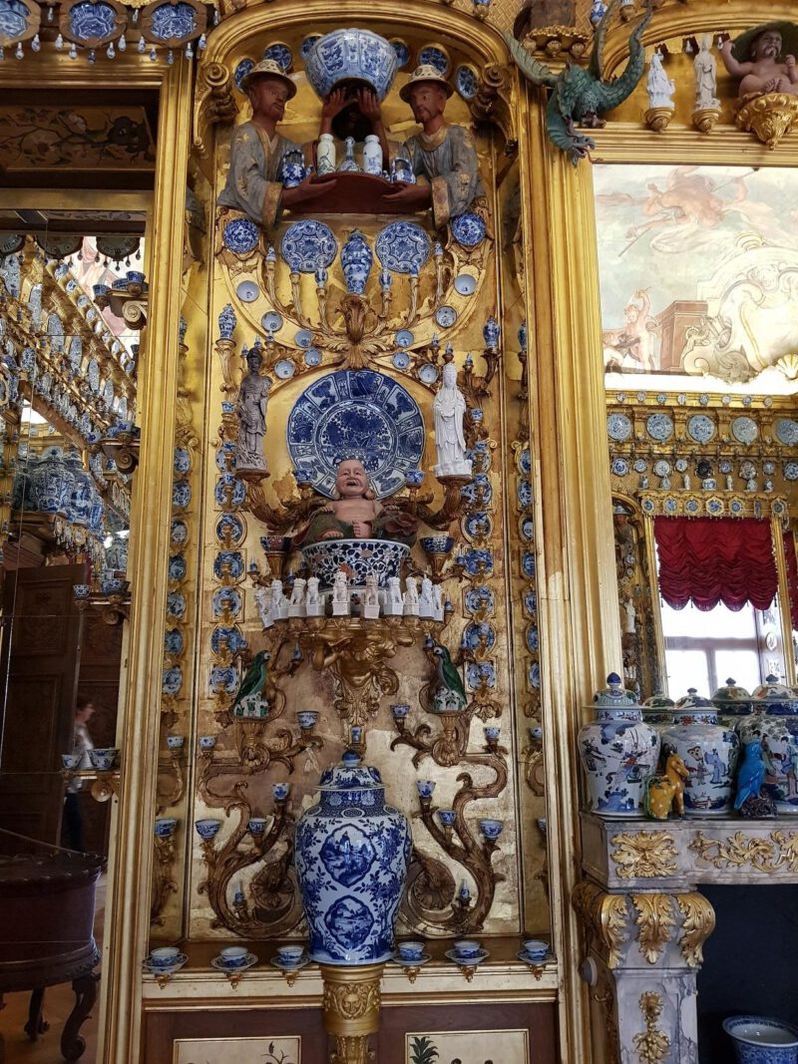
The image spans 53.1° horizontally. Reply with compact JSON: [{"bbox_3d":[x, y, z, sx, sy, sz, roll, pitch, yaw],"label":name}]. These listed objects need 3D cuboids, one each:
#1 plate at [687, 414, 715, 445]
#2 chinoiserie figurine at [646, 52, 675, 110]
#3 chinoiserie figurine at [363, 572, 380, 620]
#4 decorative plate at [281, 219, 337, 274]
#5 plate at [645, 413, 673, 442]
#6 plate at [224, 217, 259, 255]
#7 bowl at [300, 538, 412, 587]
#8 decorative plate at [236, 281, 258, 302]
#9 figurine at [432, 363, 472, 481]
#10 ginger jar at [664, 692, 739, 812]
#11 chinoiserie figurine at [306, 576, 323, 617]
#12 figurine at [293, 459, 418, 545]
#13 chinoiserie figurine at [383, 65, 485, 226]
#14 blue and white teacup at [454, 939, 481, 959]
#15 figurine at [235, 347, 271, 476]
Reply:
[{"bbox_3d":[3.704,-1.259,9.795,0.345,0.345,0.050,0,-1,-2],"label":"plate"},{"bbox_3d":[0.945,-1.611,2.876,0.092,0.215,0.080,0,-11,-2],"label":"chinoiserie figurine"},{"bbox_3d":[-0.088,0.195,2.416,0.044,0.136,0.053,3,-12,-17],"label":"chinoiserie figurine"},{"bbox_3d":[-0.312,-0.999,2.798,0.193,0.193,0.030,0,-5,-2],"label":"decorative plate"},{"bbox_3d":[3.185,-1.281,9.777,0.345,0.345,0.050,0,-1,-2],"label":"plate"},{"bbox_3d":[-0.590,-1.112,3.006,0.131,0.131,0.025,0,-5,-2],"label":"plate"},{"bbox_3d":[-0.135,0.124,2.507,0.345,0.142,0.345,-1,-12,0],"label":"bowl"},{"bbox_3d":[-0.556,-0.885,2.948,0.078,0.078,0.025,0,-12,-2],"label":"decorative plate"},{"bbox_3d":[0.167,-0.345,2.504,0.126,0.380,0.105,-1,-11,2],"label":"figurine"},{"bbox_3d":[0.902,0.658,2.427,0.236,0.355,0.236,0,-11,-2],"label":"ginger jar"},{"bbox_3d":[-0.254,0.198,2.439,0.040,0.115,0.048,-6,-12,25],"label":"chinoiserie figurine"},{"bbox_3d":[-0.149,-0.097,2.737,0.400,0.323,0.250,0,-11,-2],"label":"figurine"},{"bbox_3d":[0.138,-1.434,2.942,0.340,0.630,0.280,-7,-13,29],"label":"chinoiserie figurine"},{"bbox_3d":[0.190,1.167,2.225,0.075,0.043,0.075,0,-11,-2],"label":"blue and white teacup"},{"bbox_3d":[-0.490,-0.419,2.722,0.113,0.437,0.096,1,-12,-10],"label":"figurine"}]

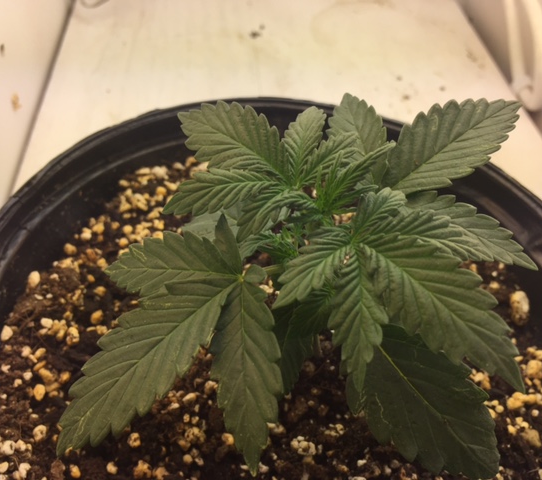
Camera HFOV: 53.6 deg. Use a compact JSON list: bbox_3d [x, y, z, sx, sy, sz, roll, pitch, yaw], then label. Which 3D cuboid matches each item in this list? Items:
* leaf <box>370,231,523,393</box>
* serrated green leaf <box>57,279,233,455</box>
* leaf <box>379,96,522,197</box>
[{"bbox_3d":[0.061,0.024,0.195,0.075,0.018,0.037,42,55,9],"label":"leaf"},{"bbox_3d":[-0.043,0.038,0.184,0.032,0.015,0.080,33,66,33],"label":"serrated green leaf"},{"bbox_3d":[0.075,-0.042,0.228,0.082,0.013,0.035,-34,59,-19],"label":"leaf"}]

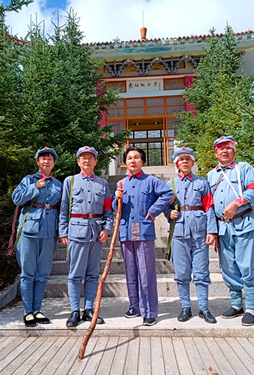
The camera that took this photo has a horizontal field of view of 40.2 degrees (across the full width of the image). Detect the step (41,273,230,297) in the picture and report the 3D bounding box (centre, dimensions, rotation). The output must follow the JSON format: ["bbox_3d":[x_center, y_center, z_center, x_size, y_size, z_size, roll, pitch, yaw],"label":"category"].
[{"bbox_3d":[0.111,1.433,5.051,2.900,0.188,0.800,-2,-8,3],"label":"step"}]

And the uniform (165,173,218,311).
[{"bbox_3d":[0.682,0.524,3.469,0.494,1.374,0.380,-4,-9,21],"label":"uniform"}]

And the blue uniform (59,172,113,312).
[{"bbox_3d":[-0.396,0.518,3.391,0.520,1.353,0.300,1,-9,-14],"label":"blue uniform"}]

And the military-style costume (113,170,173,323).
[{"bbox_3d":[0.169,0.535,3.429,0.591,1.414,0.420,-4,-9,18],"label":"military-style costume"}]

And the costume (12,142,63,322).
[{"bbox_3d":[-0.891,0.438,3.451,0.500,1.720,0.360,3,-9,-26],"label":"costume"}]

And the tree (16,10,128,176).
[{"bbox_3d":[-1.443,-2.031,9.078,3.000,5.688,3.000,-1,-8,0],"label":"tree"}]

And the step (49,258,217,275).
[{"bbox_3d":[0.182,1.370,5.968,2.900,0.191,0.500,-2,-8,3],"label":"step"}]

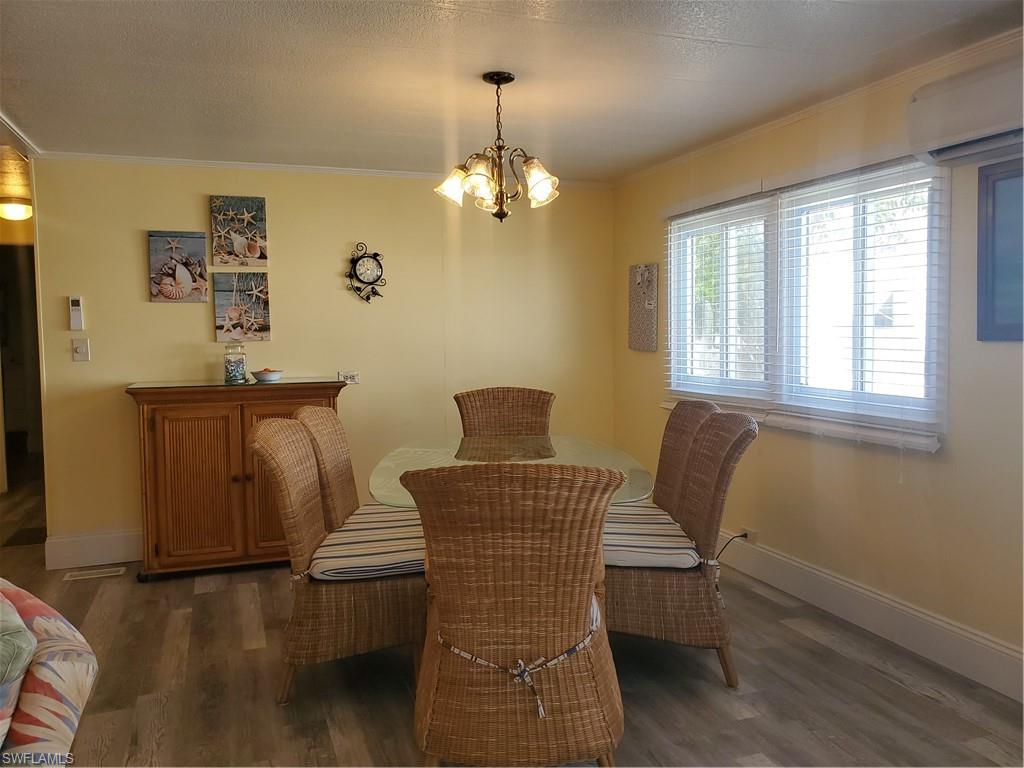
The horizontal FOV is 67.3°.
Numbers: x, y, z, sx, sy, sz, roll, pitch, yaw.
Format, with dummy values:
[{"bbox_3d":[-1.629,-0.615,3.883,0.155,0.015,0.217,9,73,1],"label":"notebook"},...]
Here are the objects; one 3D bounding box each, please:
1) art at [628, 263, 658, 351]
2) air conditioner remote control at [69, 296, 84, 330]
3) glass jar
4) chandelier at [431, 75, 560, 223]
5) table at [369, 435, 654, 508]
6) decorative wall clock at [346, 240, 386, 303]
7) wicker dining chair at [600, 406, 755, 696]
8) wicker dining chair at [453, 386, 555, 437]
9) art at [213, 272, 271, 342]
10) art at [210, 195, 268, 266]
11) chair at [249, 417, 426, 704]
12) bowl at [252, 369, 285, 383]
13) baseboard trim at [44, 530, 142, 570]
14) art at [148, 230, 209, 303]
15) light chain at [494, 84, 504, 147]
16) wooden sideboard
[{"bbox_3d":[0.834,-0.485,4.875,0.022,0.540,0.320,-2,3,-22],"label":"art"},{"bbox_3d":[-2.379,-0.384,4.204,0.059,0.180,0.027,-2,4,-20],"label":"air conditioner remote control"},{"bbox_3d":[-1.537,-0.109,4.262,0.108,0.211,0.108,-1,3,-16],"label":"glass jar"},{"bbox_3d":[-0.051,-0.873,2.875,0.455,0.532,0.455,0,4,0],"label":"chandelier"},{"bbox_3d":[-0.011,0.710,3.182,1.065,0.757,1.820,-1,3,-3],"label":"table"},{"bbox_3d":[-0.845,-0.642,4.458,0.235,0.349,0.050,-2,4,-21],"label":"decorative wall clock"},{"bbox_3d":[0.510,0.562,2.827,0.610,0.927,0.549,0,4,4],"label":"wicker dining chair"},{"bbox_3d":[-0.020,0.533,4.239,0.600,0.990,0.640,-1,3,-3],"label":"wicker dining chair"},{"bbox_3d":[-1.590,-0.452,4.549,0.303,0.403,0.030,-1,3,-16],"label":"art"},{"bbox_3d":[-1.601,-0.893,4.522,0.303,0.403,0.030,-1,3,-16],"label":"art"},{"bbox_3d":[-0.521,0.575,2.741,0.610,0.927,0.549,-1,4,-3],"label":"chair"},{"bbox_3d":[-1.309,-0.039,4.115,0.177,0.066,0.177,-2,4,-21],"label":"bowl"},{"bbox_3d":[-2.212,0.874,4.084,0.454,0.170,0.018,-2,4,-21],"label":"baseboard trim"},{"bbox_3d":[-1.788,-0.624,4.123,0.283,0.370,0.025,-2,4,-21],"label":"art"},{"bbox_3d":[-0.046,-0.999,2.866,0.030,0.226,0.030,0,4,0],"label":"light chain"},{"bbox_3d":[-1.512,0.515,4.372,1.120,1.040,0.475,-1,3,-16],"label":"wooden sideboard"}]

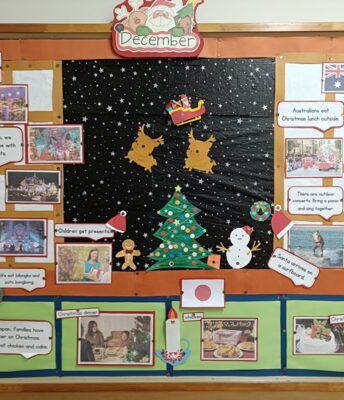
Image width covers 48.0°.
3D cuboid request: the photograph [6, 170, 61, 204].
[{"bbox_3d":[-0.493,-0.046,1.375,0.197,0.118,0.008,1,2,0],"label":"photograph"}]

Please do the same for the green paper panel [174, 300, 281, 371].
[{"bbox_3d":[0.192,0.474,1.344,0.376,0.245,0.006,0,2,0],"label":"green paper panel"}]

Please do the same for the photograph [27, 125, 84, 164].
[{"bbox_3d":[-0.401,-0.190,1.326,0.199,0.133,0.008,0,2,0],"label":"photograph"}]

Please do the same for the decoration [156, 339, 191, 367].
[{"bbox_3d":[0.005,0.521,1.314,0.116,0.097,0.010,0,2,0],"label":"decoration"}]

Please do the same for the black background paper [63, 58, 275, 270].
[{"bbox_3d":[-0.010,-0.117,1.328,0.728,0.726,0.010,0,2,0],"label":"black background paper"}]

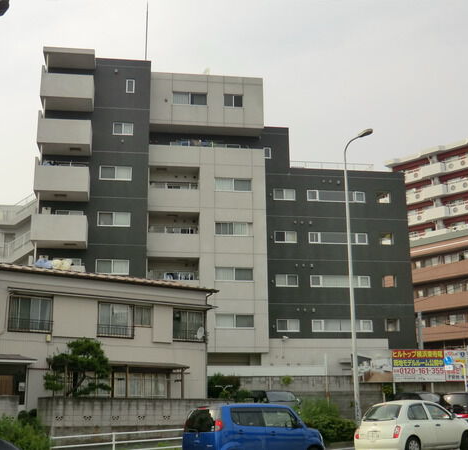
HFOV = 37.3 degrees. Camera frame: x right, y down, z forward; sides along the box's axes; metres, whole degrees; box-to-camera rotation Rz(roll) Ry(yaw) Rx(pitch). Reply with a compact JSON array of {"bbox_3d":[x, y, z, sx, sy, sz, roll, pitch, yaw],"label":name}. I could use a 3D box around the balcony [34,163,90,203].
[{"bbox_3d":[-10.121,-2.495,41.143,3.070,1.574,1.900,2,-15,-8],"label":"balcony"}]

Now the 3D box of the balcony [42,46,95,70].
[{"bbox_3d":[-9.994,-10.175,42.511,3.000,0.370,1.950,1,-15,-7],"label":"balcony"}]

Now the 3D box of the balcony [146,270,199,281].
[{"bbox_3d":[-3.783,4.042,42.730,3.200,1.650,1.500,1,-15,-7],"label":"balcony"}]

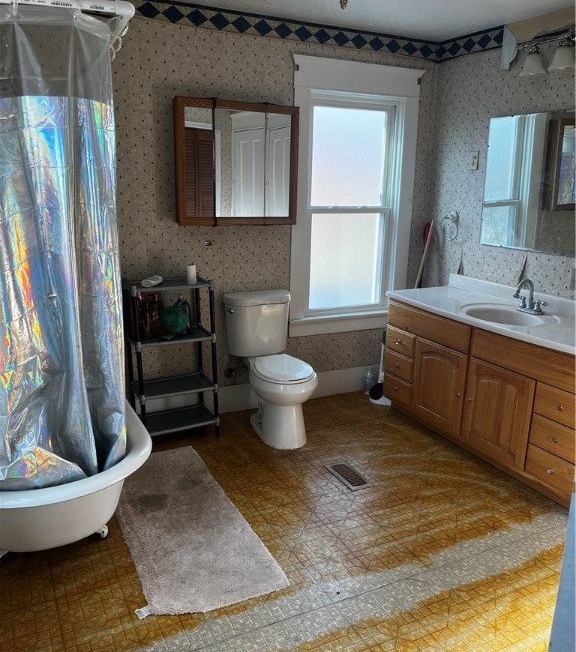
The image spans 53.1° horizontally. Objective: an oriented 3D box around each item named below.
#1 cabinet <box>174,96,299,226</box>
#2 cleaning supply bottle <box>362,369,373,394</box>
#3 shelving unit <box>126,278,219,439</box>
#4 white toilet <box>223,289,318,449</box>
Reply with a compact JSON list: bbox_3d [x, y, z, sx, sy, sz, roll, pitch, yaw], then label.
[{"bbox_3d":[-0.298,-0.945,3.400,0.753,0.690,0.110,-6,16,-26],"label":"cabinet"},{"bbox_3d":[0.582,0.399,4.197,0.070,0.180,0.065,1,14,0],"label":"cleaning supply bottle"},{"bbox_3d":[-0.670,0.192,3.360,0.455,0.940,0.310,-6,16,-26],"label":"shelving unit"},{"bbox_3d":[-0.080,0.253,3.455,0.445,0.800,0.690,-5,15,-24],"label":"white toilet"}]

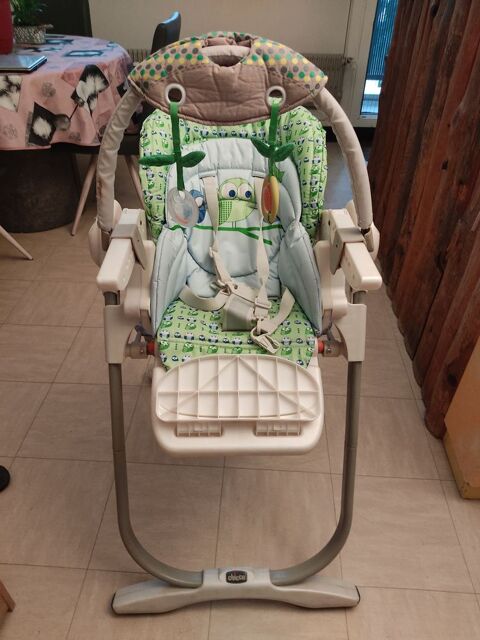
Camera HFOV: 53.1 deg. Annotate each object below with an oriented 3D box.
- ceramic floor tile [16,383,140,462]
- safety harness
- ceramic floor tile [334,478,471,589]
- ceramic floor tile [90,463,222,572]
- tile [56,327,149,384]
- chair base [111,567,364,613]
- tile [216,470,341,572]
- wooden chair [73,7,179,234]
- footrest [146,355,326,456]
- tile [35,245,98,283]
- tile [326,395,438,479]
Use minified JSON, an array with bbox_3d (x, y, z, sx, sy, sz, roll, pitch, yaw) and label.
[{"bbox_3d":[-0.489,0.314,1.502,0.302,0.010,0.302,2,38,2],"label":"ceramic floor tile"},{"bbox_3d":[-0.006,-0.132,1.020,0.250,0.250,0.310,0,38,-1],"label":"safety harness"},{"bbox_3d":[0.401,0.537,1.237,0.302,0.010,0.302,2,38,2],"label":"ceramic floor tile"},{"bbox_3d":[-0.202,0.511,1.255,0.302,0.010,0.302,2,38,2],"label":"ceramic floor tile"},{"bbox_3d":[-0.474,0.129,1.741,0.302,0.010,0.302,2,38,2],"label":"tile"},{"bbox_3d":[-0.009,0.607,1.085,0.540,0.060,0.068,-1,38,-2],"label":"chair base"},{"bbox_3d":[0.099,0.525,1.246,0.302,0.010,0.302,2,38,2],"label":"tile"},{"bbox_3d":[-0.594,-0.938,2.352,0.570,0.920,0.460,0,38,-1],"label":"wooden chair"},{"bbox_3d":[-0.005,0.167,0.940,0.328,0.195,0.065,-1,-7,-2],"label":"footrest"},{"bbox_3d":[-0.740,-0.253,2.217,0.302,0.010,0.302,2,38,2],"label":"tile"},{"bbox_3d":[0.417,0.352,1.469,0.302,0.010,0.302,2,38,2],"label":"tile"}]

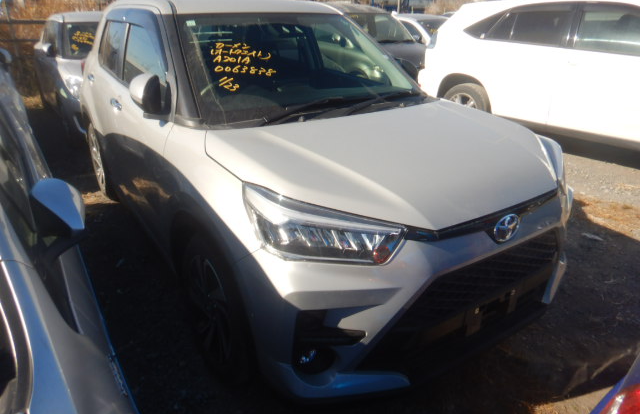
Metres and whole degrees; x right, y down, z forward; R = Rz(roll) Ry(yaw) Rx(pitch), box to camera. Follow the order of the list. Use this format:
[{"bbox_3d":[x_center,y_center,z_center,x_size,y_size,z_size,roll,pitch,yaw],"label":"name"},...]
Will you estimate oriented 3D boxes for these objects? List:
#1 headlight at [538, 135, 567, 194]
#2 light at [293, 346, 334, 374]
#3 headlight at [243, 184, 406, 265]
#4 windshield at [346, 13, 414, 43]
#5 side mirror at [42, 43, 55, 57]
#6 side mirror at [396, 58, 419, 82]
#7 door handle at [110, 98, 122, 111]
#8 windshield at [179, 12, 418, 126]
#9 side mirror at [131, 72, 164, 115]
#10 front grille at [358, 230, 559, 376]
[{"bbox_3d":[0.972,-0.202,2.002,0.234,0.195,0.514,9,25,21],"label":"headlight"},{"bbox_3d":[-0.021,0.504,1.470,0.120,0.085,0.060,-9,25,-20],"label":"light"},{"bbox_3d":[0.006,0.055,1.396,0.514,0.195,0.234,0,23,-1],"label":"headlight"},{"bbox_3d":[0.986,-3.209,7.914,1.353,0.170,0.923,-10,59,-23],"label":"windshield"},{"bbox_3d":[-3.637,-2.090,5.940,0.130,0.170,0.180,-13,26,-29],"label":"side mirror"},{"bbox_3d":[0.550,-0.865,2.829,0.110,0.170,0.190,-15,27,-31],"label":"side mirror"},{"bbox_3d":[-1.182,-0.597,2.568,0.050,0.045,0.180,-15,27,-31],"label":"door handle"},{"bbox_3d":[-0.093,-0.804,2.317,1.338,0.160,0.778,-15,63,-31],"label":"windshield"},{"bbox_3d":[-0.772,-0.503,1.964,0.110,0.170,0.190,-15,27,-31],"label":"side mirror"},{"bbox_3d":[0.612,0.312,1.667,1.100,0.400,0.130,-15,27,-31],"label":"front grille"}]

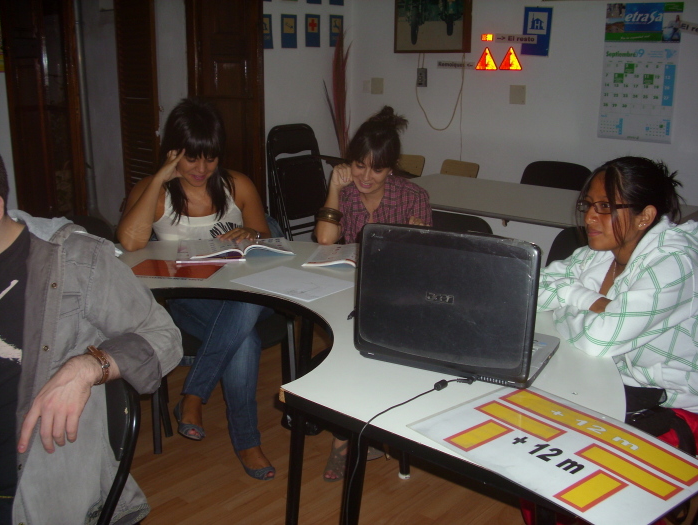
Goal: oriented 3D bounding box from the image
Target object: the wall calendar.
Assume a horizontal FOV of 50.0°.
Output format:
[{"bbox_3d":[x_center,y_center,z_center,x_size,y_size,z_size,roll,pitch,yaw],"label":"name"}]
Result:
[{"bbox_3d":[1.472,-0.959,3.784,0.385,0.675,0.010,14,19,41],"label":"wall calendar"}]

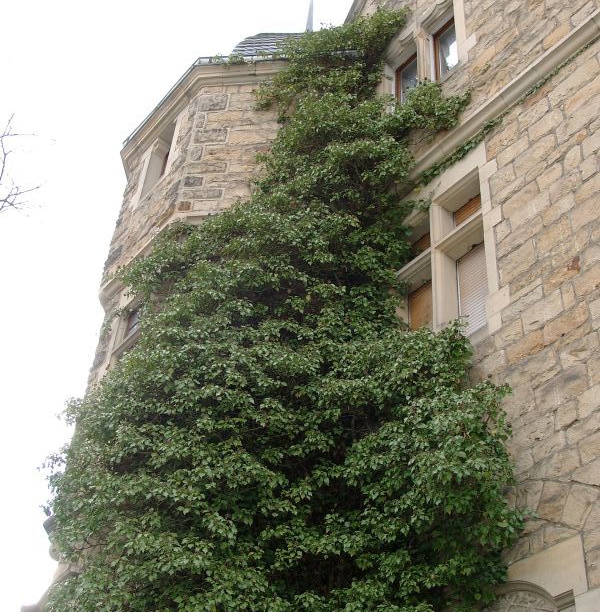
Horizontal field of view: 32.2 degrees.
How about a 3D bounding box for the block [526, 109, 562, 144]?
[{"bbox_3d":[2.338,-1.632,9.673,0.190,0.210,0.390,29,-47,-26],"label":"block"}]

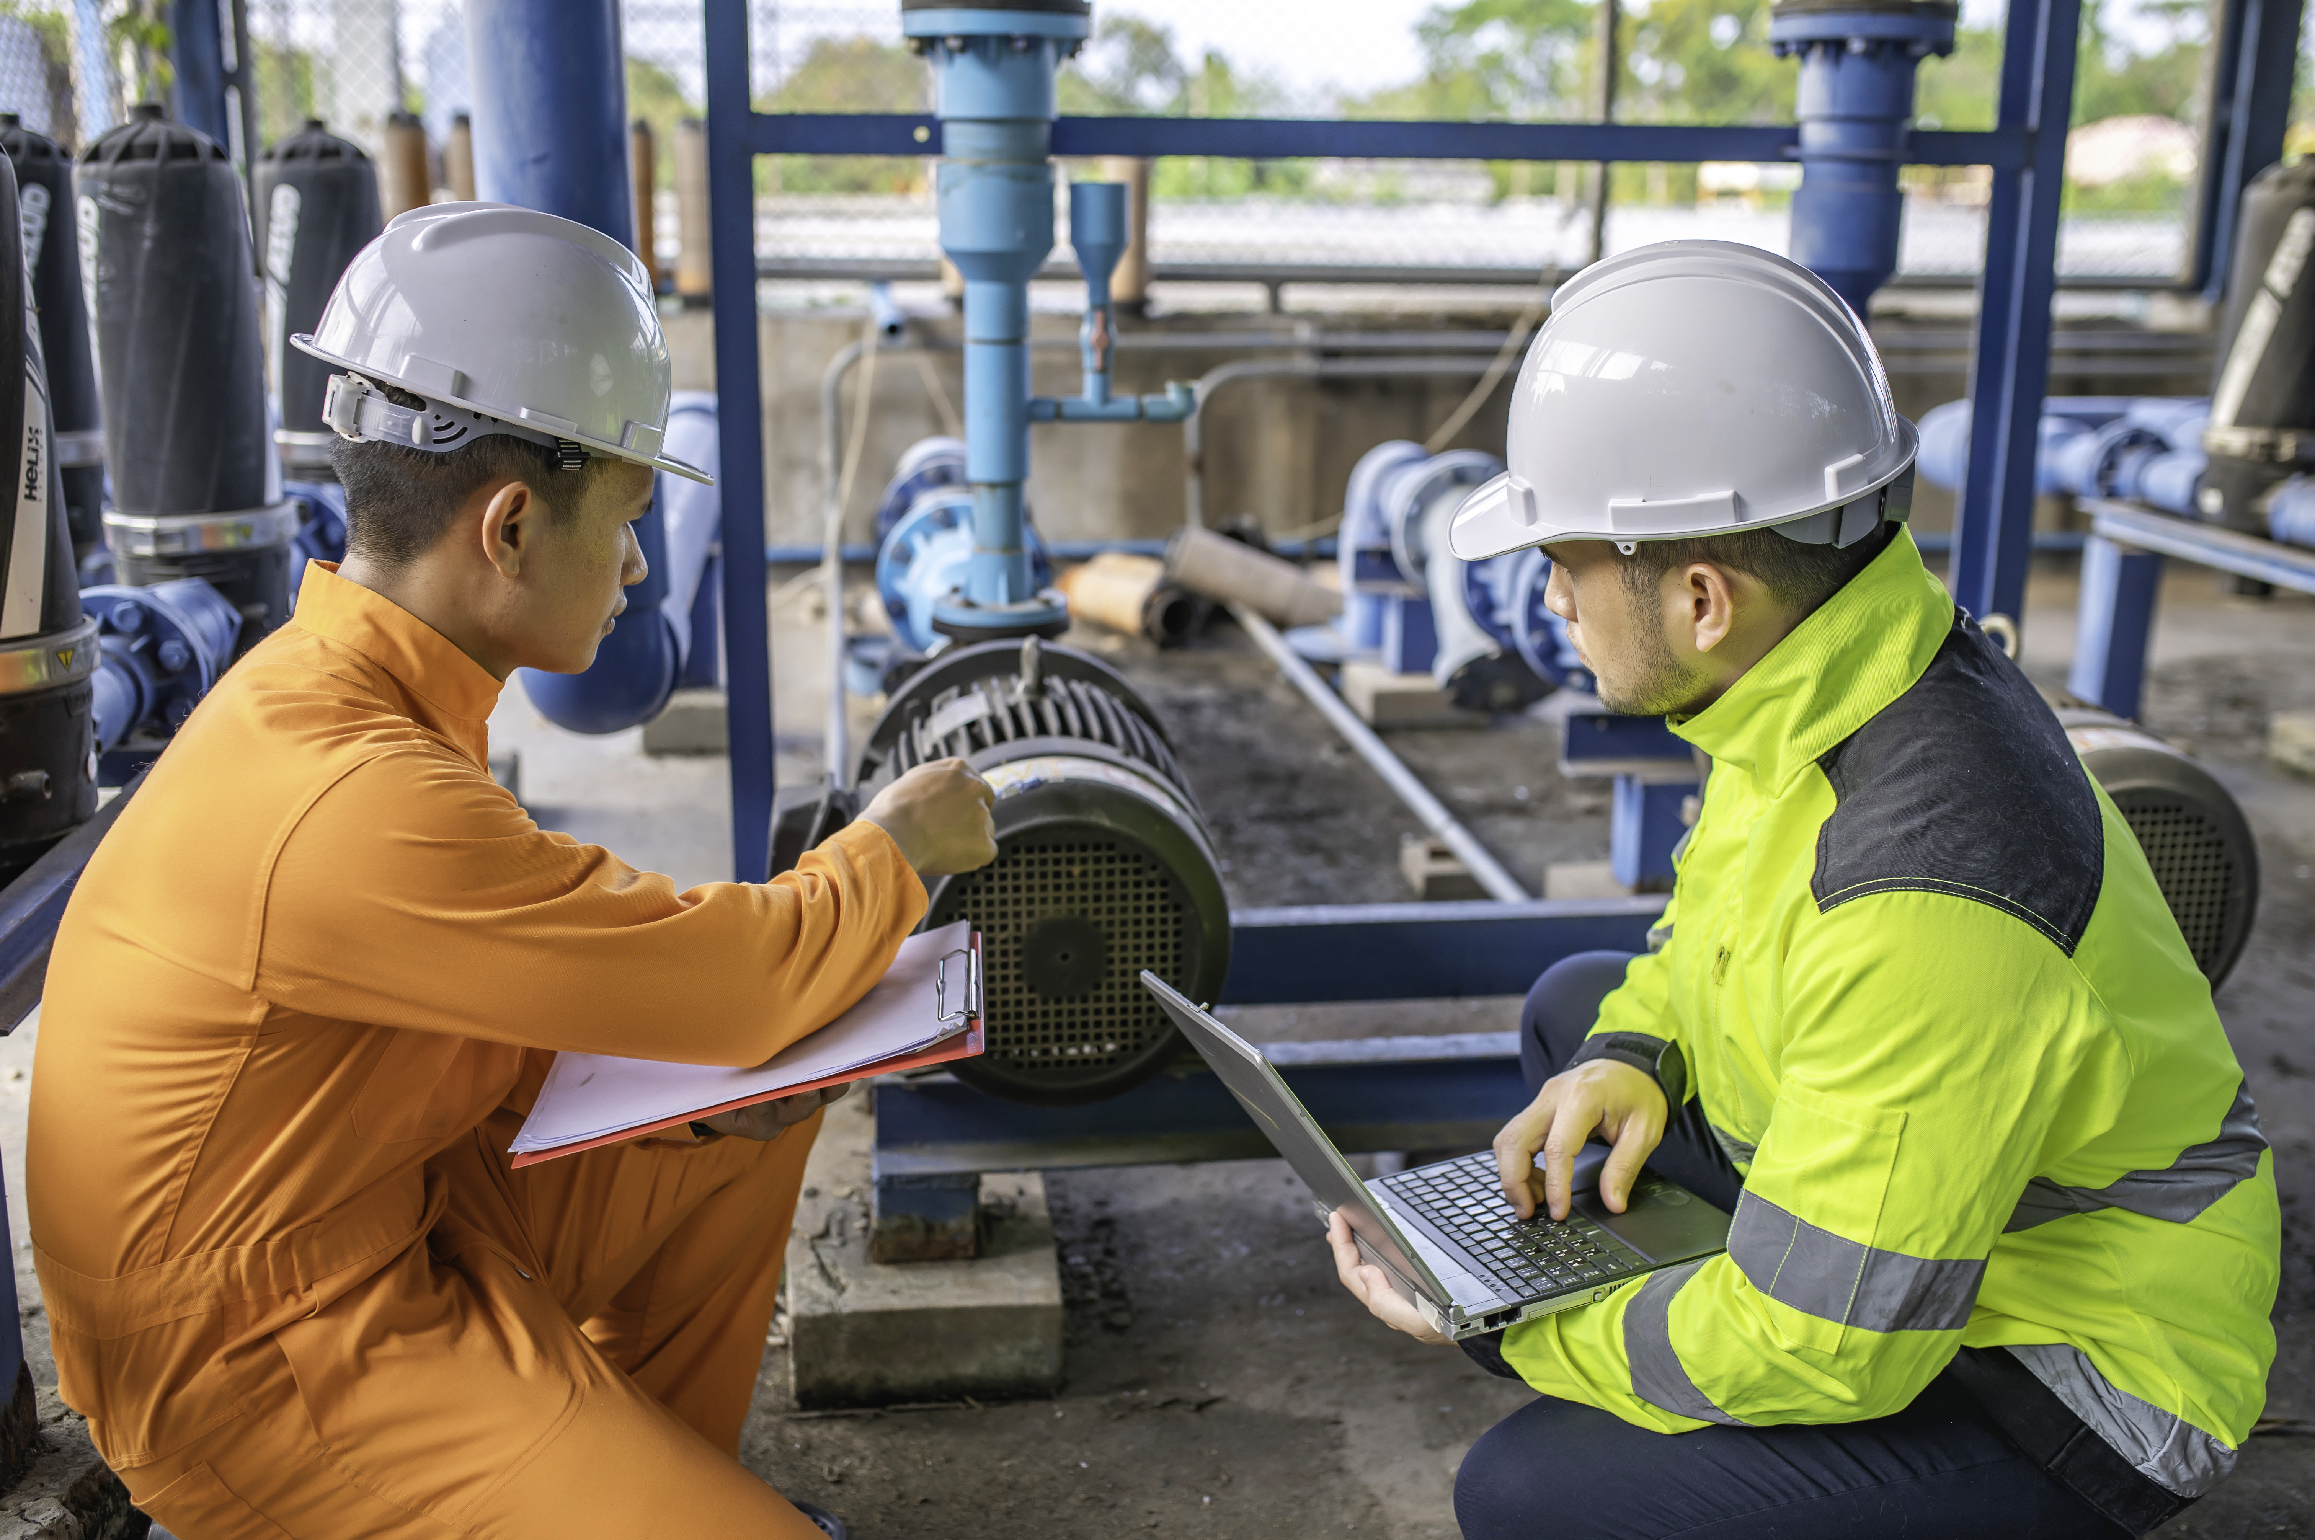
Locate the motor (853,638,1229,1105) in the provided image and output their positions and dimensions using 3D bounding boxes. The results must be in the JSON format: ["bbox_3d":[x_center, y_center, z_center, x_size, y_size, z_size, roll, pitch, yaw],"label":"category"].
[{"bbox_3d":[-0.120,0.088,2.251,0.350,0.370,0.560,-1,14,-8],"label":"motor"}]

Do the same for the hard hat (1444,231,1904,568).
[{"bbox_3d":[0.307,-0.233,1.360,0.285,0.160,0.220,-9,0,34],"label":"hard hat"}]

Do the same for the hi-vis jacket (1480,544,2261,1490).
[{"bbox_3d":[0.481,0.156,1.409,0.450,0.600,0.520,-2,12,26],"label":"hi-vis jacket"}]

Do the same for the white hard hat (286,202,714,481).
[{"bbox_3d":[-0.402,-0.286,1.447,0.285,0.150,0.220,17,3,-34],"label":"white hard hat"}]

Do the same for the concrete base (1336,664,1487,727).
[{"bbox_3d":[0.586,-0.178,5.082,0.260,0.078,0.300,-1,14,-8],"label":"concrete base"}]

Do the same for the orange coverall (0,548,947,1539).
[{"bbox_3d":[-0.469,0.271,1.580,0.600,0.850,0.490,-9,17,-35],"label":"orange coverall"}]

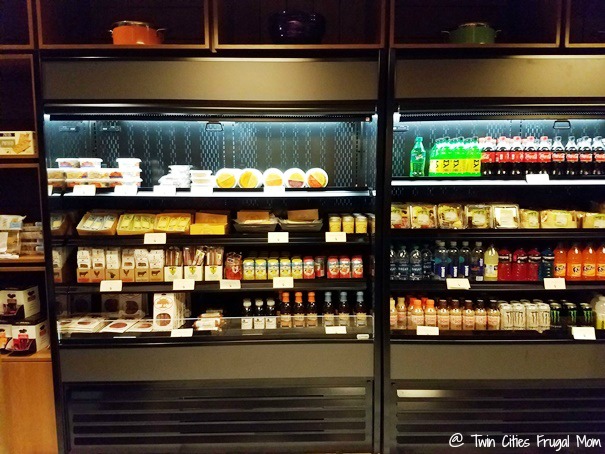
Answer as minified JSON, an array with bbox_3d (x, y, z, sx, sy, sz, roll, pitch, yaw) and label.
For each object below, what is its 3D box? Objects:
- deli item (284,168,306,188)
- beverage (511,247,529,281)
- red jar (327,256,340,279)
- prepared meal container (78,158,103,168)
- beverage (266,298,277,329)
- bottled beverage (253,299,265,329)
[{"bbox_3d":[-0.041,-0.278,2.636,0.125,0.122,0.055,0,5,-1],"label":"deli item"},{"bbox_3d":[1.341,0.228,2.791,0.074,0.200,0.074,0,5,-1],"label":"beverage"},{"bbox_3d":[0.181,0.242,2.693,0.066,0.118,0.066,0,5,-1],"label":"red jar"},{"bbox_3d":[-1.197,-0.360,2.578,0.130,0.056,0.130,0,5,-1],"label":"prepared meal container"},{"bbox_3d":[-0.185,0.518,2.712,0.060,0.168,0.060,0,5,0],"label":"beverage"},{"bbox_3d":[-0.257,0.515,2.700,0.062,0.168,0.062,0,5,0],"label":"bottled beverage"}]

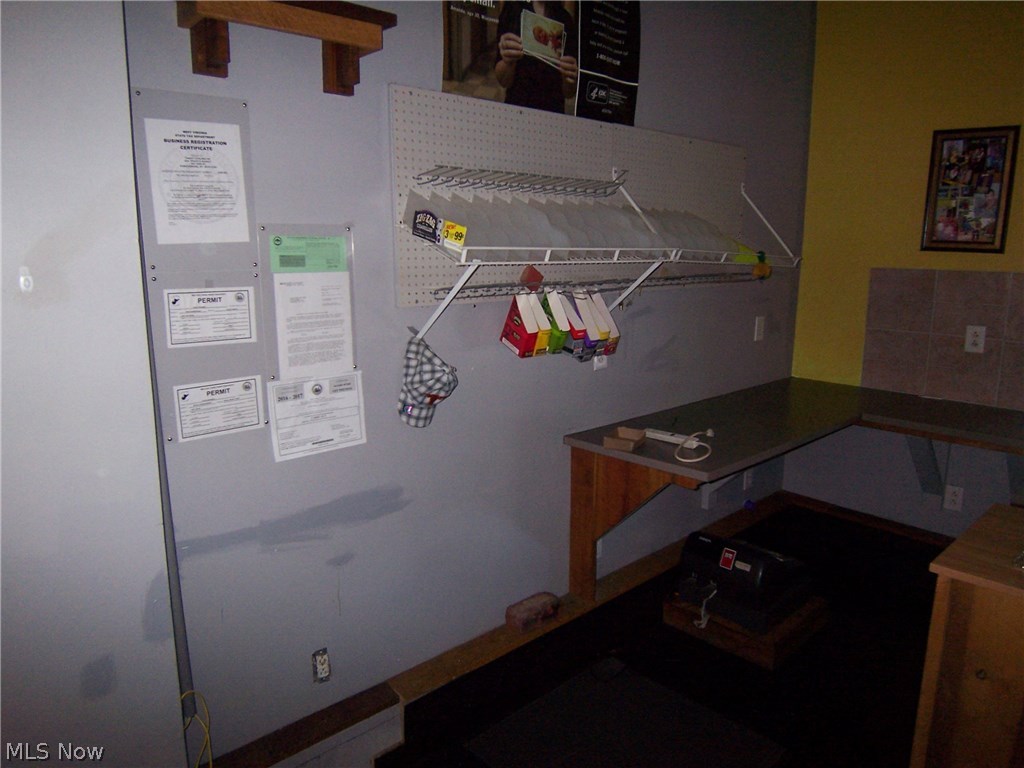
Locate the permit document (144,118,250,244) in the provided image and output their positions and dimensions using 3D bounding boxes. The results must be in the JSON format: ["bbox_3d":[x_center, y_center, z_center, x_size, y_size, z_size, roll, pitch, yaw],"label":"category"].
[{"bbox_3d":[-0.749,-0.481,1.634,0.216,0.279,0.010,-9,14,-40],"label":"permit document"}]

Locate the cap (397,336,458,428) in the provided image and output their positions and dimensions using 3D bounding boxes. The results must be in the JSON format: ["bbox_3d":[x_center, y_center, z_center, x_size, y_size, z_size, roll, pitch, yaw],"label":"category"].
[{"bbox_3d":[-0.254,0.000,2.029,0.140,0.260,0.170,7,13,33],"label":"cap"}]

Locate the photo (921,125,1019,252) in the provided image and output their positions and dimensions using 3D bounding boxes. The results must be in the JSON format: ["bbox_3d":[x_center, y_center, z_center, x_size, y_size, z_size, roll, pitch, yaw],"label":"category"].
[{"bbox_3d":[1.989,-0.840,2.974,0.025,0.525,0.335,-9,14,-40],"label":"photo"}]

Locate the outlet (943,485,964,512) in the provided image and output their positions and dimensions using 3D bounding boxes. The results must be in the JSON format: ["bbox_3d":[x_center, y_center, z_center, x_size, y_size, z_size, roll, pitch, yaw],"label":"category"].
[{"bbox_3d":[2.063,0.535,3.175,0.012,0.115,0.071,-9,14,-40],"label":"outlet"}]

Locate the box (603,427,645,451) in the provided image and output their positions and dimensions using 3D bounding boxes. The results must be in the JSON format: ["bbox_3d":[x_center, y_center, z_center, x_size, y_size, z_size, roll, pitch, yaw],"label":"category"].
[{"bbox_3d":[0.408,0.200,2.442,0.108,0.041,0.158,6,12,27],"label":"box"}]

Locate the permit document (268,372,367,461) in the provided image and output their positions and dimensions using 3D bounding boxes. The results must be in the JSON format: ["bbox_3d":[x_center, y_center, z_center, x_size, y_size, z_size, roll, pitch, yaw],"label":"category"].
[{"bbox_3d":[-0.542,0.088,1.926,0.278,0.218,0.010,-9,14,-40],"label":"permit document"}]

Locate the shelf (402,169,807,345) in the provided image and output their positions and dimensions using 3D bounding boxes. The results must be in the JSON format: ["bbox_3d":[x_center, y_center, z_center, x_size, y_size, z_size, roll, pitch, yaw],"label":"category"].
[{"bbox_3d":[0.455,-0.501,2.472,1.810,0.565,0.310,-9,14,-40],"label":"shelf"}]

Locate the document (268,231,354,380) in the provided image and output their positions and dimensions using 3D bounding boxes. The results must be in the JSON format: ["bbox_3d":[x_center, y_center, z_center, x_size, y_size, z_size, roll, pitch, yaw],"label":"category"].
[{"bbox_3d":[-0.542,-0.207,1.869,0.216,0.390,0.010,-9,14,-40],"label":"document"}]

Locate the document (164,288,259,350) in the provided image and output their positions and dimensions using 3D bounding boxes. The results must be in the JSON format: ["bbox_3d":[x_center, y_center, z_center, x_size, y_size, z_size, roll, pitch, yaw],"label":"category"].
[{"bbox_3d":[-0.746,-0.167,1.697,0.216,0.140,0.010,-9,14,-40],"label":"document"}]

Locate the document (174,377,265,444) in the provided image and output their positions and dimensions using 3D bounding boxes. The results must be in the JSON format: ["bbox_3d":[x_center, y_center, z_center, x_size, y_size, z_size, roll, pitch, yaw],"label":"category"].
[{"bbox_3d":[-0.744,0.062,1.743,0.216,0.140,0.010,-9,14,-40],"label":"document"}]

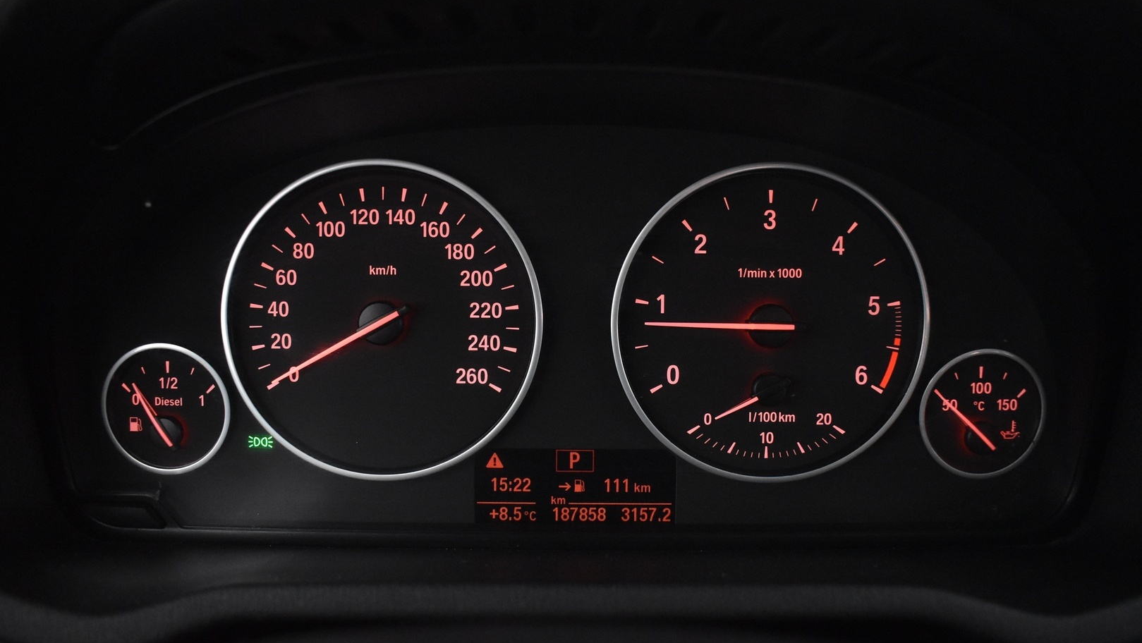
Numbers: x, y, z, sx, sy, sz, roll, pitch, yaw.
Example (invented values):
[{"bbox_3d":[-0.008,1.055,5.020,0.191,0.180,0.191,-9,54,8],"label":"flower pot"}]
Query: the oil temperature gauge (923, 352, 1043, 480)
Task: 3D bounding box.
[{"bbox_3d":[0.129,0.029,0.271,0.040,0.040,0.013,0,5,0],"label":"oil temperature gauge"}]

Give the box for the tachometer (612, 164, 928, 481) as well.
[{"bbox_3d":[0.062,0.001,0.269,0.099,0.099,0.016,0,5,0],"label":"tachometer"}]

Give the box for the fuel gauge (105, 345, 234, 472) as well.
[{"bbox_3d":[-0.126,0.027,0.269,0.040,0.040,0.013,0,5,0],"label":"fuel gauge"}]

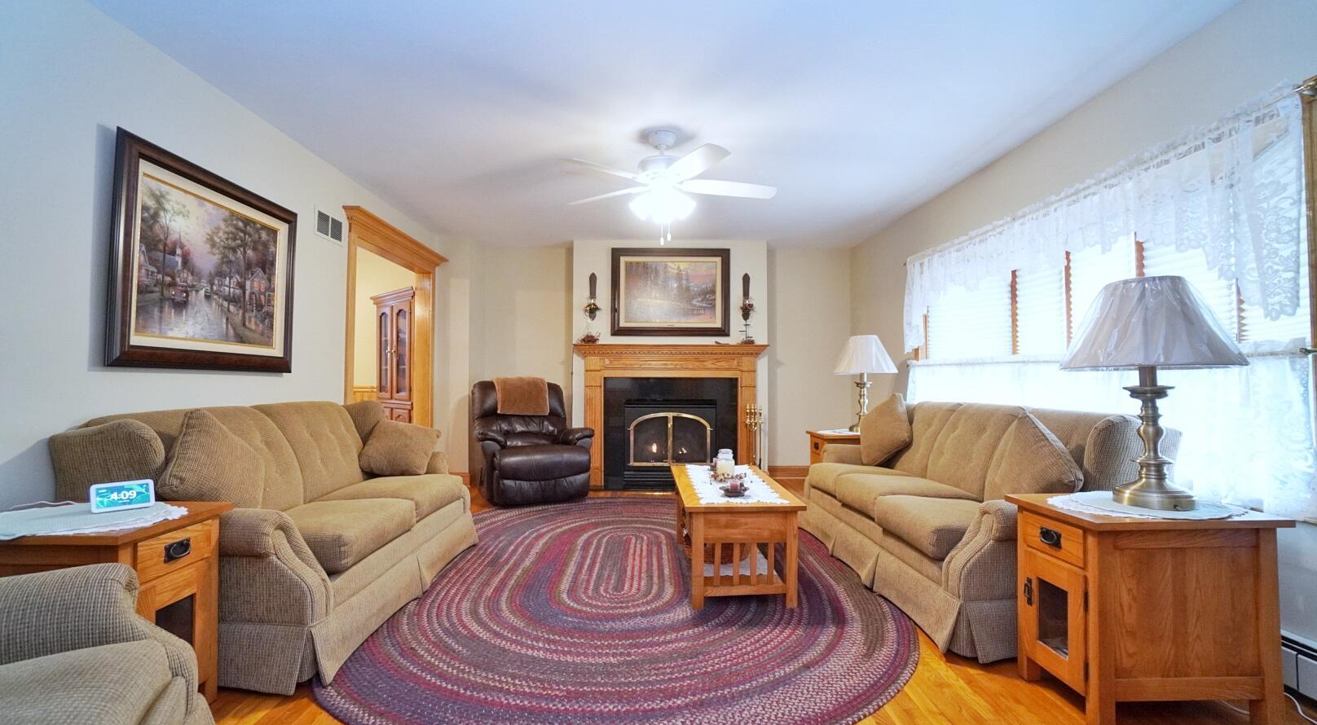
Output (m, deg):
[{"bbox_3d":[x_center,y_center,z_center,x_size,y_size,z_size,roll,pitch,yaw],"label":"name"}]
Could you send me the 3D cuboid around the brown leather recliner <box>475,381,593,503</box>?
[{"bbox_3d":[-1.178,0.687,5.022,0.920,1.040,0.940,1,-2,-24],"label":"brown leather recliner"}]

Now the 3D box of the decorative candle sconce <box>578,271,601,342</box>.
[{"bbox_3d":[-0.675,-0.516,5.329,0.220,0.680,0.150,0,-2,-1],"label":"decorative candle sconce"}]

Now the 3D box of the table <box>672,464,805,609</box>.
[{"bbox_3d":[0.384,0.920,3.134,0.551,0.474,1.280,0,-2,-2],"label":"table"}]

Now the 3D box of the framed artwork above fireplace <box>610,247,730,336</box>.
[{"bbox_3d":[0.128,-0.693,5.420,1.176,0.876,0.050,0,-2,-2],"label":"framed artwork above fireplace"}]

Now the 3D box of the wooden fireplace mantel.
[{"bbox_3d":[0.122,0.528,5.273,1.840,1.385,0.230,0,-2,-1],"label":"wooden fireplace mantel"}]

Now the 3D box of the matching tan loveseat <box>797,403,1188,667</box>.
[{"bbox_3d":[1.509,0.687,3.003,0.920,0.930,1.990,0,-2,-2],"label":"matching tan loveseat"}]

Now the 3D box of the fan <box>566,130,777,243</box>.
[{"bbox_3d":[0.031,-0.979,3.131,1.270,0.610,1.270,0,-2,-2],"label":"fan"}]

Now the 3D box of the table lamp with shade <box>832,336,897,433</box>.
[{"bbox_3d":[1.714,0.188,4.527,0.480,0.800,0.480,0,-2,-1],"label":"table lamp with shade"}]

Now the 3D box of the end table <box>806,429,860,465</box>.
[{"bbox_3d":[1.593,0.892,4.508,0.610,0.612,0.400,0,-2,-1],"label":"end table"}]

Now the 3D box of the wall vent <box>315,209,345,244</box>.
[{"bbox_3d":[-2.141,-0.881,3.594,0.022,0.175,0.325,0,-2,-1],"label":"wall vent"}]

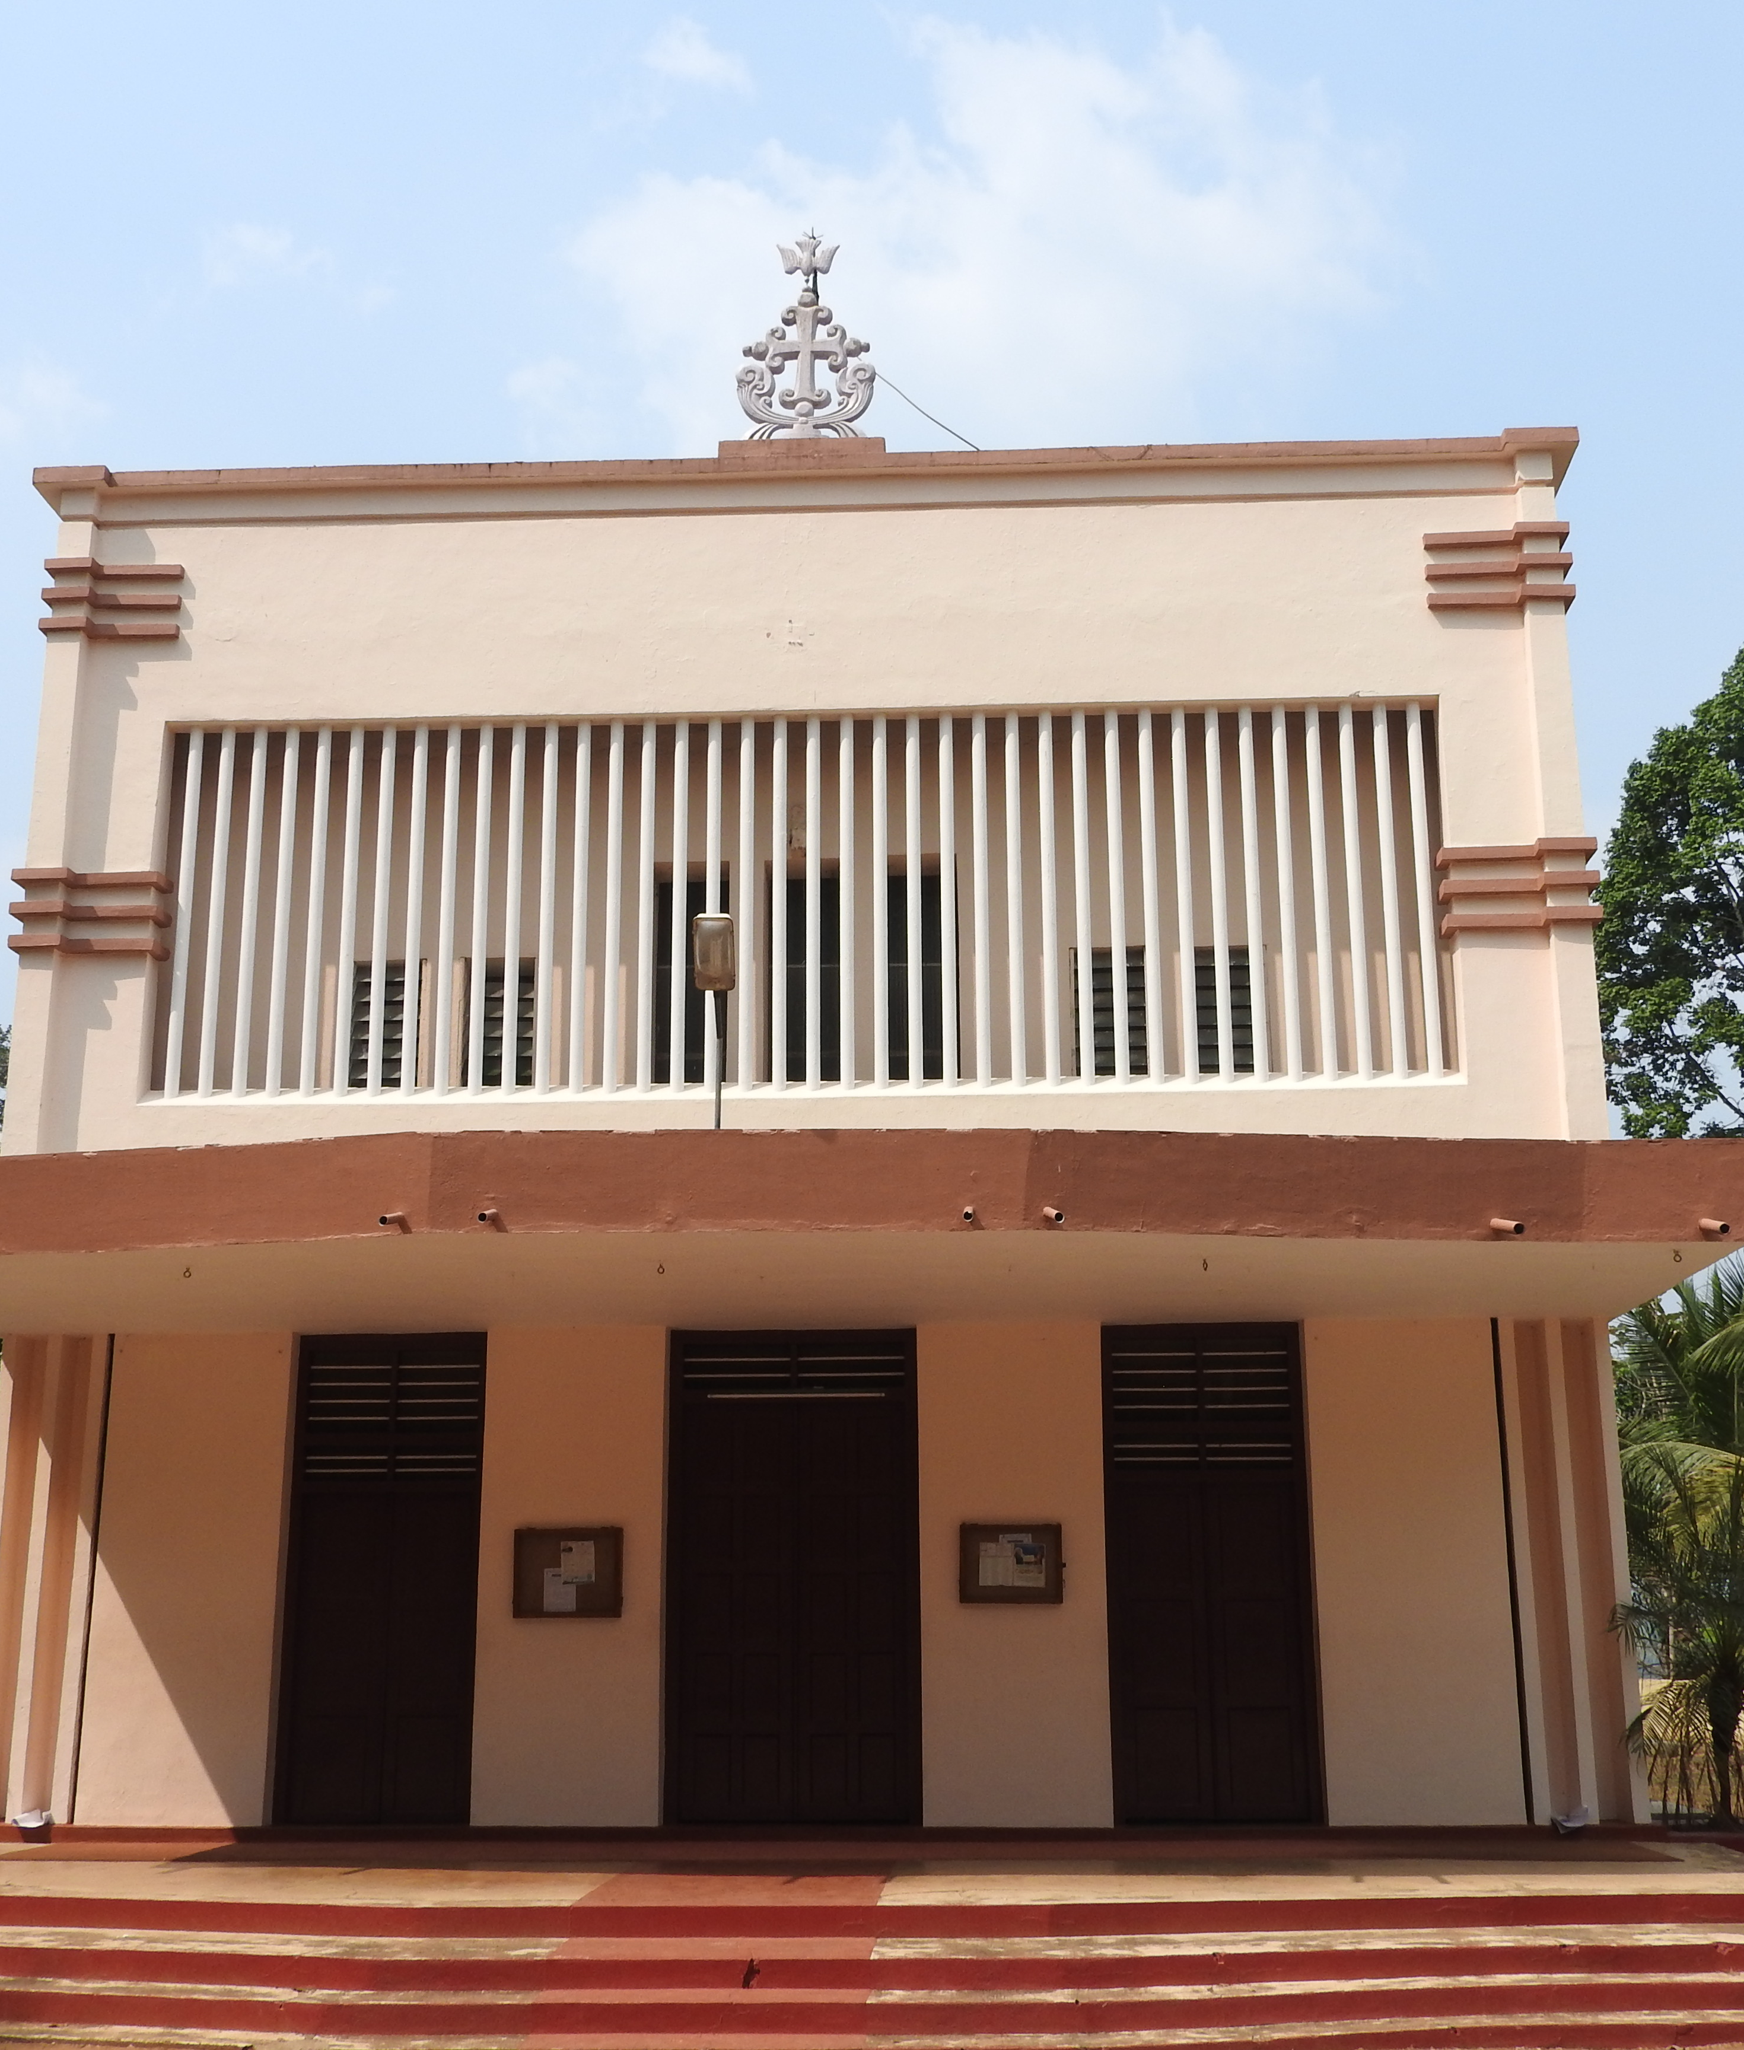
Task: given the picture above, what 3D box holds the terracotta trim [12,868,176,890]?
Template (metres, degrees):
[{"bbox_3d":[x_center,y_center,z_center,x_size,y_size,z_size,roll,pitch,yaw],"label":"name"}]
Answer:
[{"bbox_3d":[-5.272,-0.979,16.004,0.950,0.075,0.320,-1,-15,2],"label":"terracotta trim"}]

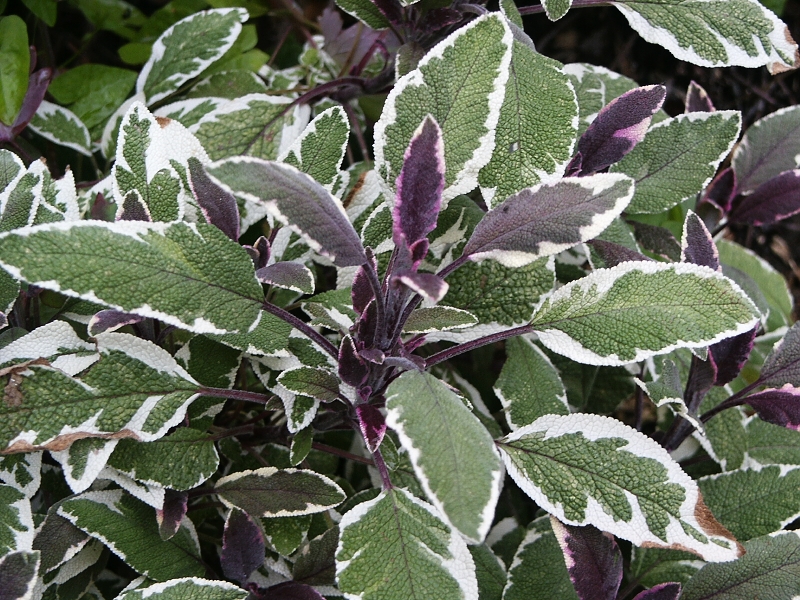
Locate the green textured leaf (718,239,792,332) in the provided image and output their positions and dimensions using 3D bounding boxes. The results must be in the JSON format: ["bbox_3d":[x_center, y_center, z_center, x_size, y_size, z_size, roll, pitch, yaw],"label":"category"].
[{"bbox_3d":[0.118,-0.005,0.610,0.047,0.010,0.025,44,55,9],"label":"green textured leaf"}]

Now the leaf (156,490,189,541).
[{"bbox_3d":[-0.079,0.074,0.625,0.010,0.005,0.019,11,78,4],"label":"leaf"}]

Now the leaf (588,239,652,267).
[{"bbox_3d":[0.069,-0.014,0.576,0.030,0.006,0.015,23,54,16],"label":"leaf"}]

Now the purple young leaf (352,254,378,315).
[{"bbox_3d":[-0.010,-0.004,0.541,0.008,0.021,0.005,16,31,22],"label":"purple young leaf"}]

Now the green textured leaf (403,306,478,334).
[{"bbox_3d":[0.012,0.006,0.530,0.024,0.005,0.011,-5,50,-3],"label":"green textured leaf"}]

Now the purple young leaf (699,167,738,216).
[{"bbox_3d":[0.120,-0.041,0.680,0.013,0.019,0.005,17,12,9],"label":"purple young leaf"}]

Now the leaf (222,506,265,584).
[{"bbox_3d":[-0.055,0.087,0.635,0.015,0.026,0.006,-13,12,-3],"label":"leaf"}]

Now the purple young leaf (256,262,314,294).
[{"bbox_3d":[-0.035,-0.006,0.540,0.018,0.006,0.011,16,52,6],"label":"purple young leaf"}]

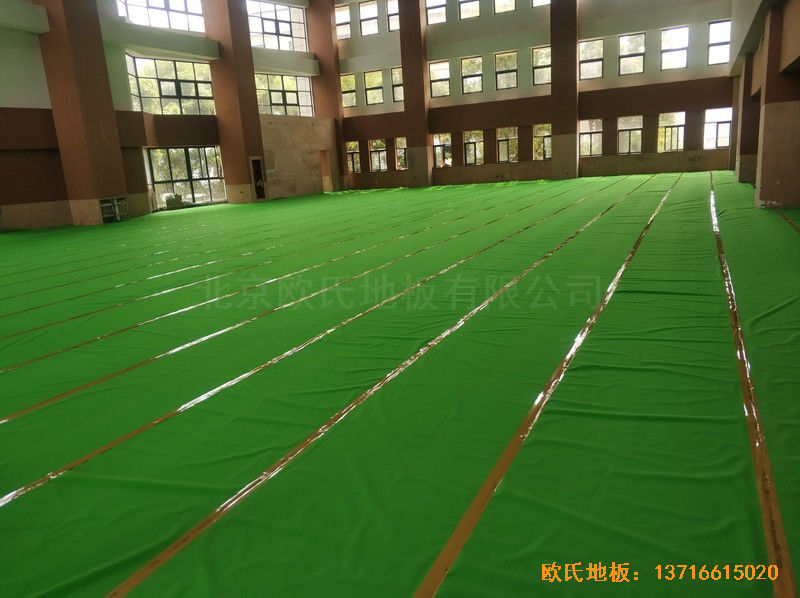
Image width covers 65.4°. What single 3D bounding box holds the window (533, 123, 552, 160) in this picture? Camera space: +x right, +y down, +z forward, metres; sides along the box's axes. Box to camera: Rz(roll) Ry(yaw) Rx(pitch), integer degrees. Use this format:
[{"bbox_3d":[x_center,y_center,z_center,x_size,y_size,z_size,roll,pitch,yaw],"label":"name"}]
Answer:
[{"bbox_3d":[7.024,-7.621,30.307,1.018,1.687,0.150,2,14,25],"label":"window"}]

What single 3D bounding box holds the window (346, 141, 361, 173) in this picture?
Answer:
[{"bbox_3d":[-3.014,-8.907,39.064,1.084,1.889,0.150,2,14,25],"label":"window"}]

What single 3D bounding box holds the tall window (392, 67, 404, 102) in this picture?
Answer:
[{"bbox_3d":[0.098,-12.556,36.480,1.131,1.852,0.150,2,14,25],"label":"tall window"}]

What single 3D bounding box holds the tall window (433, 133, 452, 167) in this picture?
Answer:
[{"bbox_3d":[2.308,-7.675,32.303,1.029,1.709,0.140,2,14,25],"label":"tall window"}]

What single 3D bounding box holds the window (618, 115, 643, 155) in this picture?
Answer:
[{"bbox_3d":[10.575,-7.505,28.612,1.079,1.687,0.150,2,14,25],"label":"window"}]

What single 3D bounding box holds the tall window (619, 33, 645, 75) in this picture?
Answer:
[{"bbox_3d":[10.369,-10.898,27.827,1.079,1.702,0.150,2,14,25],"label":"tall window"}]

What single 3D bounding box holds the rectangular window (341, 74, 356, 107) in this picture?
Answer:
[{"bbox_3d":[-2.832,-11.378,34.116,1.034,1.718,0.150,2,14,25],"label":"rectangular window"}]

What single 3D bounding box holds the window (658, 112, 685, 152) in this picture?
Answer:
[{"bbox_3d":[12.146,-7.443,27.865,1.094,1.702,0.150,2,14,25],"label":"window"}]

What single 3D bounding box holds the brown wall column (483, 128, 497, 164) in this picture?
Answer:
[{"bbox_3d":[5.121,-8.620,35.141,0.781,1.879,0.260,2,14,25],"label":"brown wall column"}]

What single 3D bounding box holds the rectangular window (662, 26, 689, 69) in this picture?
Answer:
[{"bbox_3d":[11.856,-10.759,26.875,1.062,1.666,0.140,2,14,25],"label":"rectangular window"}]

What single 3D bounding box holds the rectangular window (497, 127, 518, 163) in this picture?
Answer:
[{"bbox_3d":[5.359,-7.588,30.846,1.029,1.672,0.140,2,14,25],"label":"rectangular window"}]

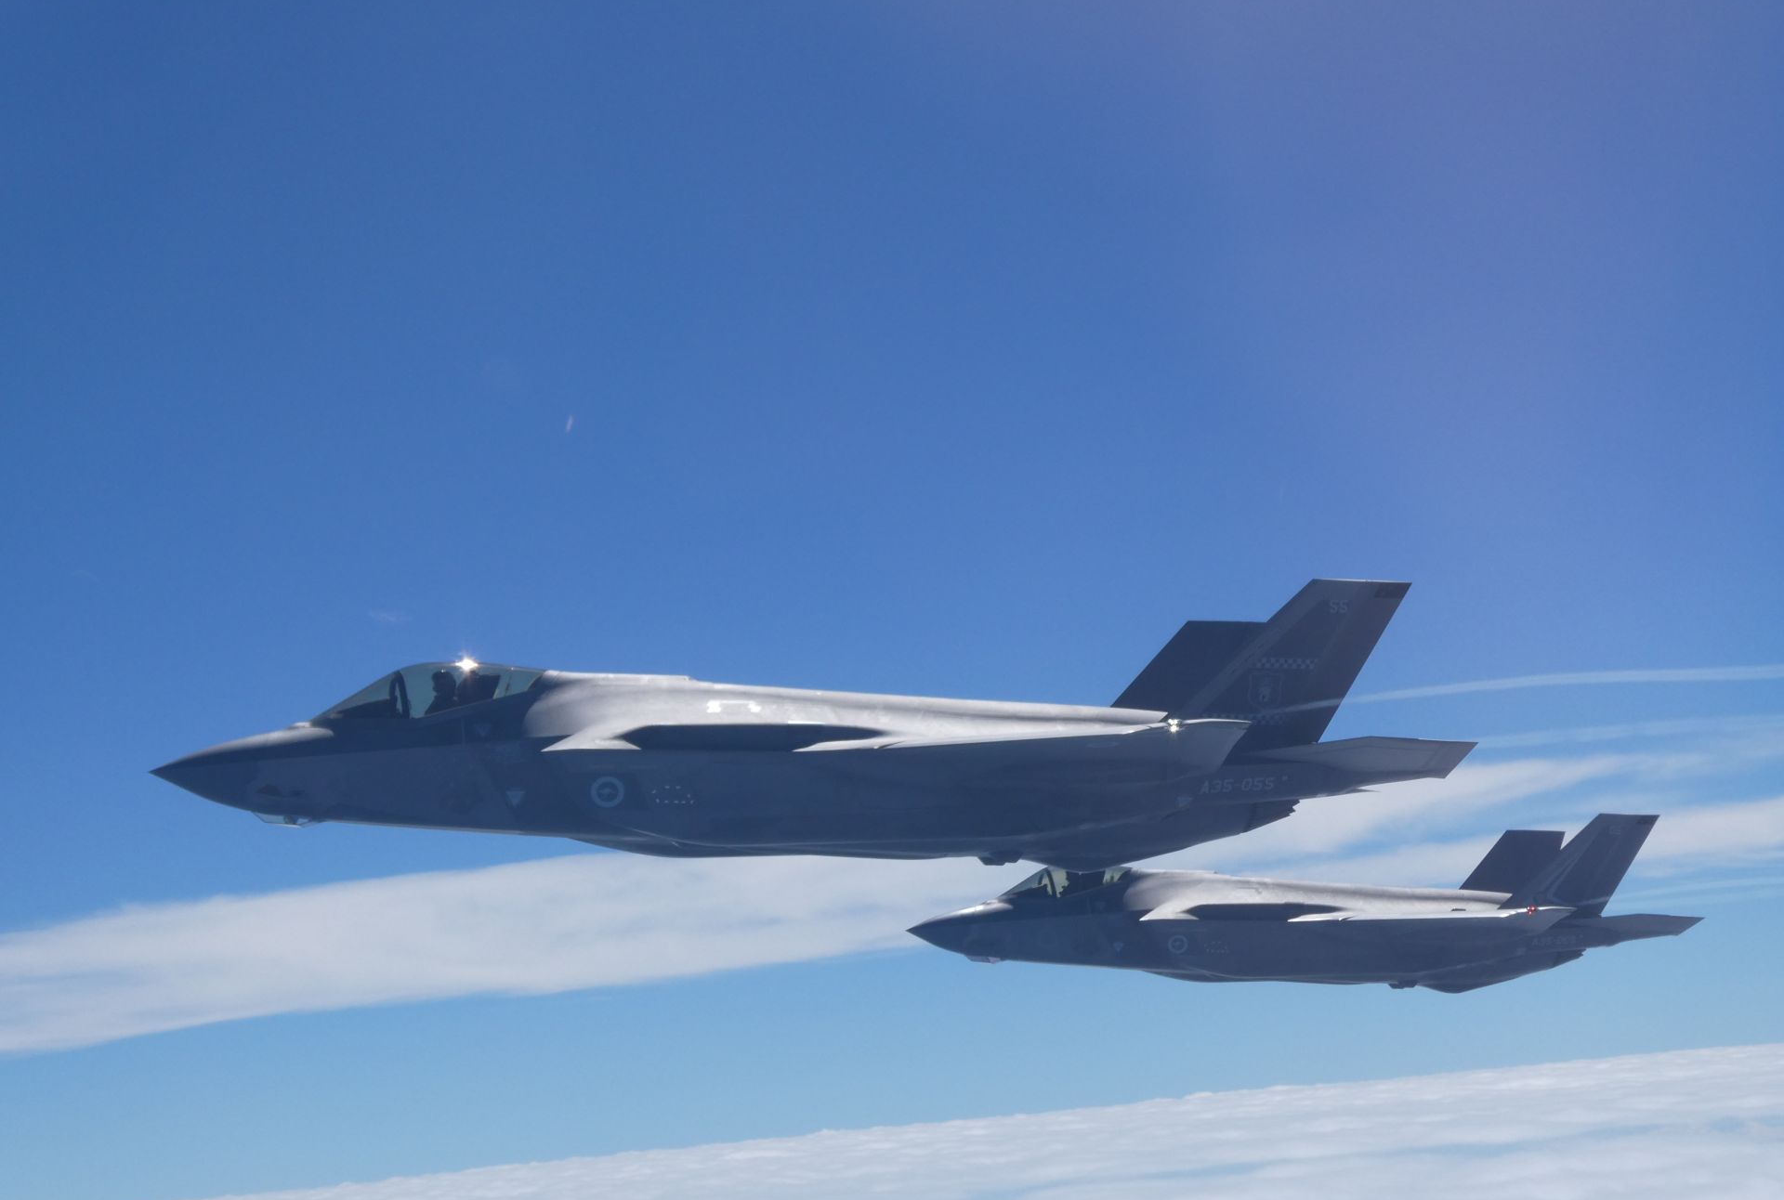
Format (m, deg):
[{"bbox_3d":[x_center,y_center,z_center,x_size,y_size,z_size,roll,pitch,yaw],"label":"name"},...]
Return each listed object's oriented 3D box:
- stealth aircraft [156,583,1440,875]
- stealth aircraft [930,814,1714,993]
[{"bbox_3d":[-1.247,1.554,53.230,15.670,3.550,10.670,2,-8,-18],"label":"stealth aircraft"},{"bbox_3d":[7.736,6.041,86.611,15.670,3.550,10.670,2,-8,-18],"label":"stealth aircraft"}]

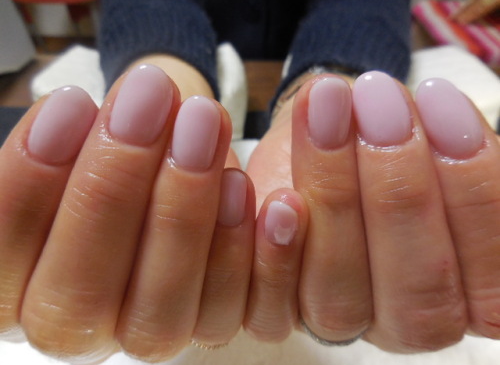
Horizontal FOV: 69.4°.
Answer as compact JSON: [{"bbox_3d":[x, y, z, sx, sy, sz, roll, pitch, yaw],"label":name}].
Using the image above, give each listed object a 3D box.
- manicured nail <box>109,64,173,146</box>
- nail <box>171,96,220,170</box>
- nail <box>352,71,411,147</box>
[{"bbox_3d":[-0.024,-0.017,0.080,0.012,0.018,0.004,14,-8,-10],"label":"manicured nail"},{"bbox_3d":[-0.012,-0.011,0.082,0.011,0.017,0.004,7,-5,1],"label":"nail"},{"bbox_3d":[0.030,-0.017,0.083,0.011,0.017,0.004,-13,-10,19],"label":"nail"}]

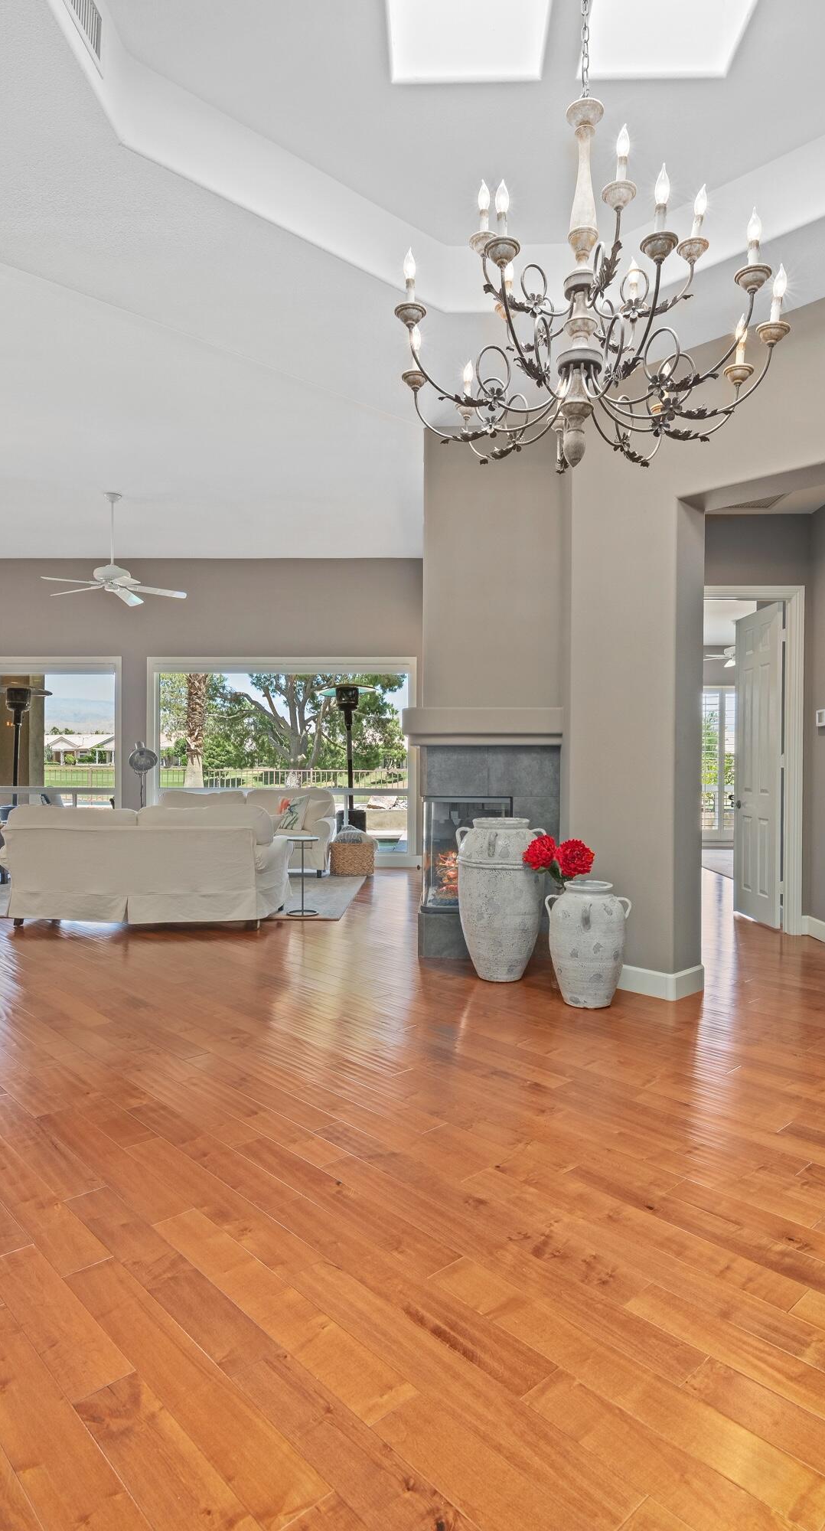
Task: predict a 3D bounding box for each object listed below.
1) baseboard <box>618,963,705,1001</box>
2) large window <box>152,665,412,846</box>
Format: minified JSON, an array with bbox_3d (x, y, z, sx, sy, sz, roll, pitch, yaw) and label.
[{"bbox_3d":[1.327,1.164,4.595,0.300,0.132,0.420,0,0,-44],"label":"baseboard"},{"bbox_3d":[-1.580,-0.080,9.960,3.180,2.320,0.130,0,0,1],"label":"large window"}]

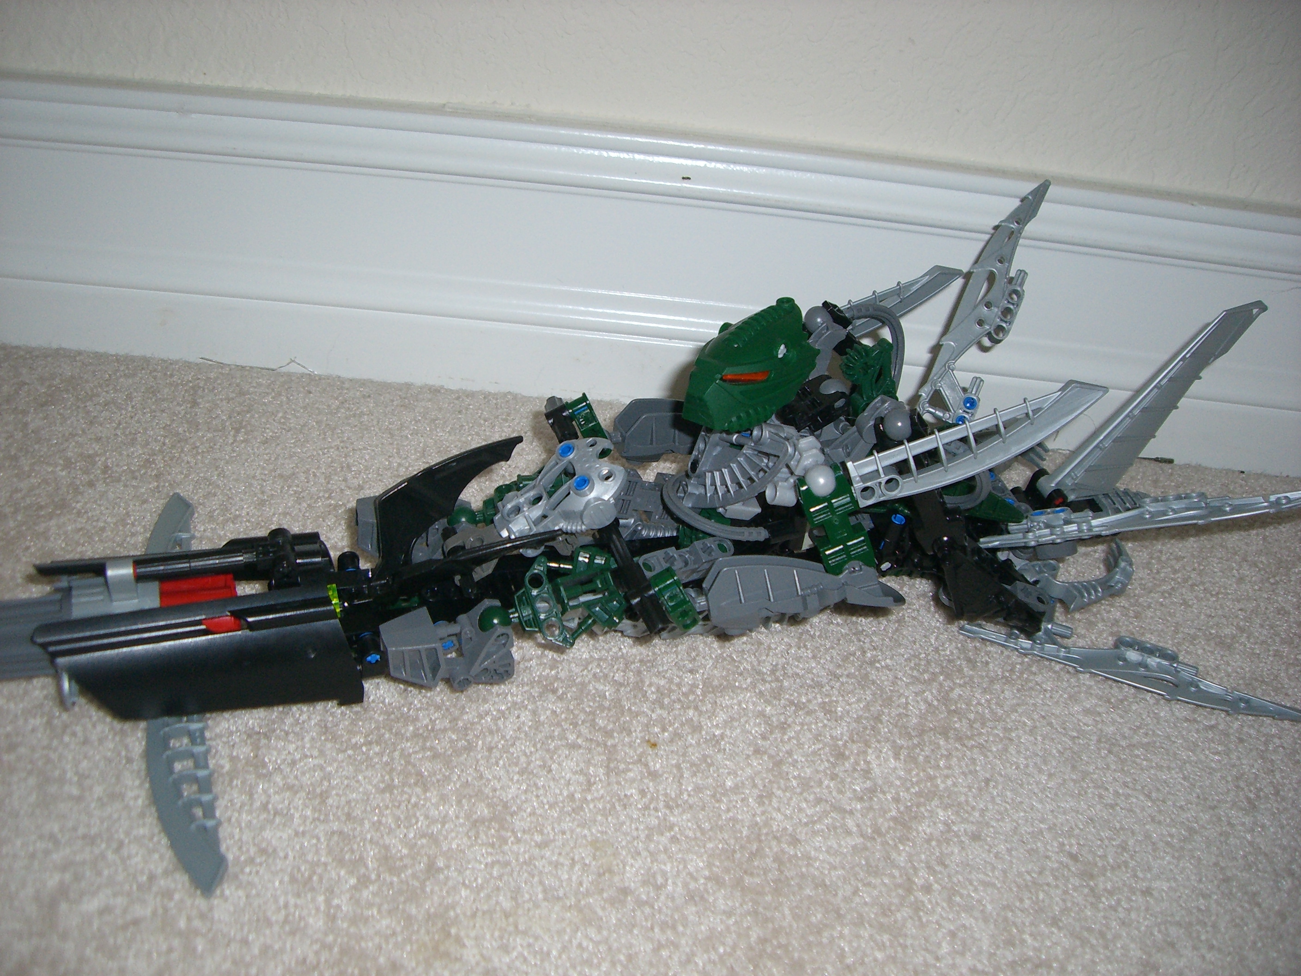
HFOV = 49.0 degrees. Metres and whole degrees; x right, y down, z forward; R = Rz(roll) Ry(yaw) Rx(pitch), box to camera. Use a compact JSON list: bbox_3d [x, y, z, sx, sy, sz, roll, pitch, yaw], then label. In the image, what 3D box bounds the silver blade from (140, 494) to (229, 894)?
[{"bbox_3d":[-0.140,0.051,0.422,0.022,0.012,0.183,-5,32,-18],"label":"silver blade"}]

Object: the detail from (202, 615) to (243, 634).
[{"bbox_3d":[-0.121,0.038,0.402,0.013,0.006,0.007,-2,31,-13],"label":"detail"}]

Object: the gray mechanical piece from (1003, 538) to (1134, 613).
[{"bbox_3d":[0.148,0.031,0.505,0.043,0.014,0.027,6,30,0],"label":"gray mechanical piece"}]

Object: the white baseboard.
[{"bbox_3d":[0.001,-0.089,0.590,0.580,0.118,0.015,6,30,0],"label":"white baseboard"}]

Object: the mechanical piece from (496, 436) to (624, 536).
[{"bbox_3d":[-0.029,0.000,0.460,0.044,0.013,0.032,-28,70,-17],"label":"mechanical piece"}]

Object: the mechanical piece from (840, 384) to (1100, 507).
[{"bbox_3d":[0.106,-0.015,0.464,0.091,0.018,0.010,-20,11,-12],"label":"mechanical piece"}]

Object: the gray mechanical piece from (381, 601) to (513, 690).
[{"bbox_3d":[-0.062,0.049,0.437,0.040,0.019,0.021,6,30,0],"label":"gray mechanical piece"}]

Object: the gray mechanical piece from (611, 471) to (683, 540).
[{"bbox_3d":[-0.001,0.006,0.489,0.030,0.013,0.026,6,30,0],"label":"gray mechanical piece"}]

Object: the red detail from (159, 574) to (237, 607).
[{"bbox_3d":[-0.134,0.031,0.424,0.024,0.012,0.013,-2,31,-13],"label":"red detail"}]

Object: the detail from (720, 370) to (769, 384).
[{"bbox_3d":[0.031,-0.036,0.465,0.017,0.004,0.005,-6,1,12],"label":"detail"}]

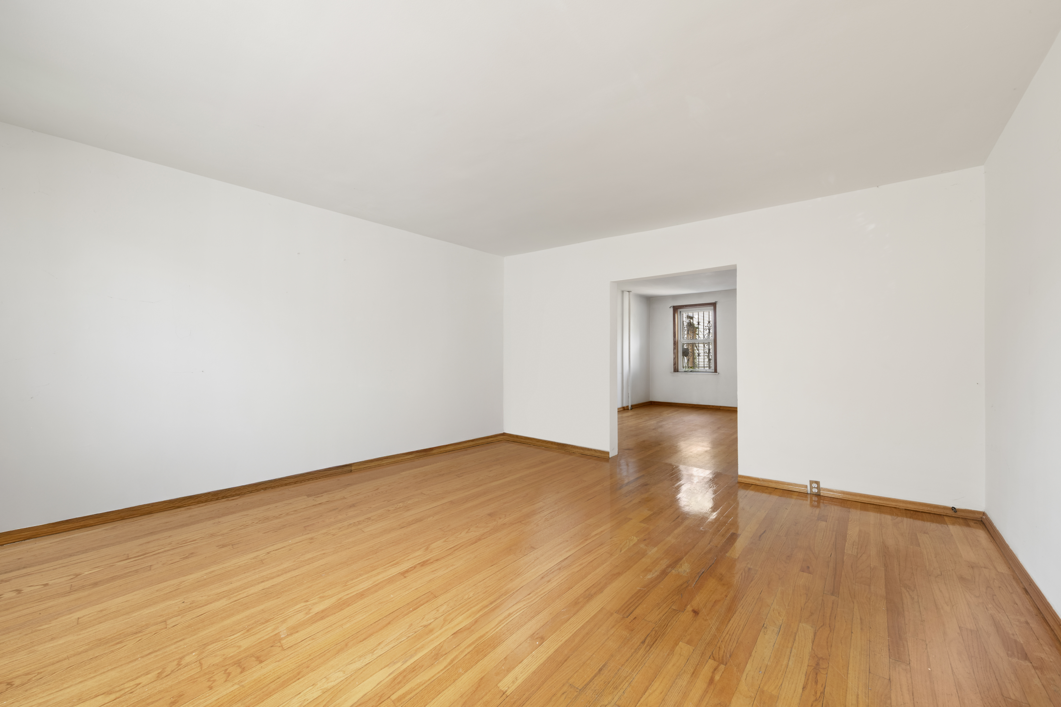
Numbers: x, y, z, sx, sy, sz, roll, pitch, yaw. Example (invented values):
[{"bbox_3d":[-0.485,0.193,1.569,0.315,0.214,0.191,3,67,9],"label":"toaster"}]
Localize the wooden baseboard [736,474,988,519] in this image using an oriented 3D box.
[{"bbox_3d":[2.509,1.135,3.303,1.543,0.064,0.018,-1,-1,38],"label":"wooden baseboard"}]

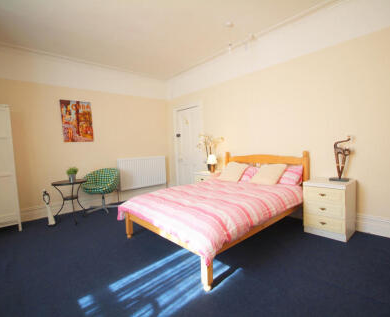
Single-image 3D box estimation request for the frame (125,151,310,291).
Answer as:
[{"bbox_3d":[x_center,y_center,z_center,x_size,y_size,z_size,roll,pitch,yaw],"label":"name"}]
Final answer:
[{"bbox_3d":[0.348,0.443,2.612,2.030,1.000,1.430,-4,3,-42],"label":"frame"}]

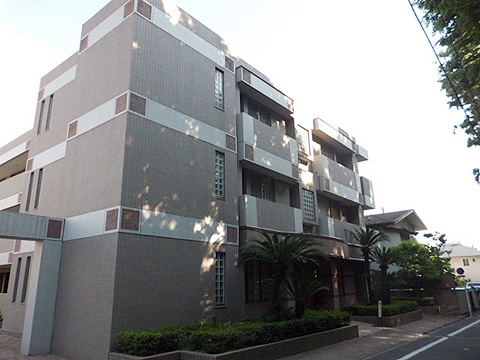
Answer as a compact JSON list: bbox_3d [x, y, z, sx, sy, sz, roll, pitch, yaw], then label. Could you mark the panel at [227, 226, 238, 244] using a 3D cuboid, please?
[{"bbox_3d":[-0.233,1.722,11.276,0.050,0.500,0.500,-13,-19,37],"label":"panel"}]

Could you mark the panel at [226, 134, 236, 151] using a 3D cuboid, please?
[{"bbox_3d":[-0.311,-1.222,11.972,0.050,0.465,0.455,-13,-20,37],"label":"panel"}]

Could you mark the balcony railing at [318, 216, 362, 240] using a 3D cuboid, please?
[{"bbox_3d":[4.801,2.451,17.076,0.505,0.990,3.434,-15,-21,39],"label":"balcony railing"}]

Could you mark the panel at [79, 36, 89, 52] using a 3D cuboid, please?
[{"bbox_3d":[-4.930,-4.304,11.466,0.450,0.465,0.050,-13,-20,37],"label":"panel"}]

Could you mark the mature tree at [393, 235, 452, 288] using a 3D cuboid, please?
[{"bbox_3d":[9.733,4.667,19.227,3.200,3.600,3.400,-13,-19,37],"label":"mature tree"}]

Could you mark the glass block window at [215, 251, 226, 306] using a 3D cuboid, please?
[{"bbox_3d":[-0.567,2.877,10.559,0.100,1.480,0.440,-13,-19,37],"label":"glass block window"}]

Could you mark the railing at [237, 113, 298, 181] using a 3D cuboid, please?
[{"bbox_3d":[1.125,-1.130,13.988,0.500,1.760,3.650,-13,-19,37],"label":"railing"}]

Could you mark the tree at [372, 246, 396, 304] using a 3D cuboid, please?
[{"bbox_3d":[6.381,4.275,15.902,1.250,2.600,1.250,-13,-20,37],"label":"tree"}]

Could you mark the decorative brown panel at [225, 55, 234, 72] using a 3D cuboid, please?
[{"bbox_3d":[-0.370,-4.080,12.760,0.050,0.450,0.475,-13,-20,37],"label":"decorative brown panel"}]

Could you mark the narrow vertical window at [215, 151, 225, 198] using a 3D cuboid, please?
[{"bbox_3d":[-0.625,-0.144,11.367,0.100,1.500,0.440,-13,-19,37],"label":"narrow vertical window"}]

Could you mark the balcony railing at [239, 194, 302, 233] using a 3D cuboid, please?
[{"bbox_3d":[1.181,1.317,12.850,0.404,1.010,3.434,-15,-21,39],"label":"balcony railing"}]

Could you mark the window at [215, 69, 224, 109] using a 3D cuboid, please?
[{"bbox_3d":[-0.707,-3.013,12.076,0.120,1.440,0.430,-13,-20,37],"label":"window"}]

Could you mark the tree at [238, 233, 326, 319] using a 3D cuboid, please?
[{"bbox_3d":[1.201,2.937,10.863,2.500,2.750,2.550,-1,-15,0],"label":"tree"}]

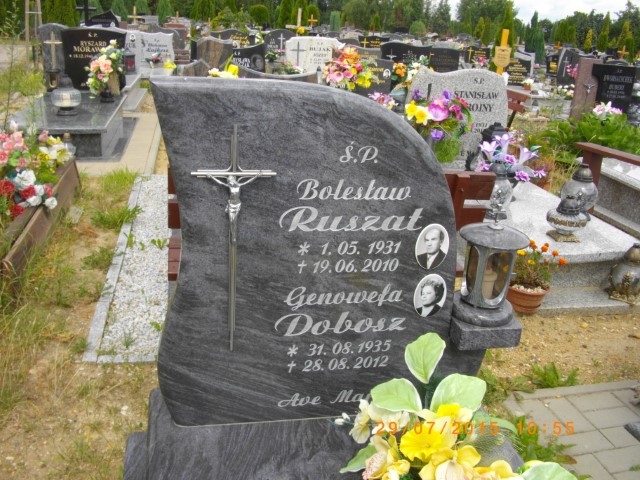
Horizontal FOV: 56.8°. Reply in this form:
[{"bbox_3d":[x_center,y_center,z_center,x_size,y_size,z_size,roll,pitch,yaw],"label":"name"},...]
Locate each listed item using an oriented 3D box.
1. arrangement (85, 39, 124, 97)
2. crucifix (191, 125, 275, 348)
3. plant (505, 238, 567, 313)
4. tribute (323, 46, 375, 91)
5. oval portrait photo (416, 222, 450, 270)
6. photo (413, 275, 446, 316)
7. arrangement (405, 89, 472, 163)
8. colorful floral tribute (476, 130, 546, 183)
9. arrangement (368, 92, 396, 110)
[{"bbox_3d":[-2.473,-1.955,6.800,0.413,0.684,0.360,-1,21,-10],"label":"arrangement"},{"bbox_3d":[-0.202,0.013,1.415,0.198,0.565,0.036,-1,15,-8],"label":"crucifix"},{"bbox_3d":[1.056,0.160,2.924,0.270,0.325,0.280,-1,21,-10],"label":"plant"},{"bbox_3d":[0.302,-1.771,6.300,0.540,0.549,0.420,-1,21,-10],"label":"tribute"},{"bbox_3d":[0.289,0.020,1.504,0.090,0.120,0.012,-1,15,-8],"label":"oval portrait photo"},{"bbox_3d":[0.290,0.148,1.538,0.090,0.120,0.012,-1,15,-8],"label":"photo"},{"bbox_3d":[0.876,-0.818,4.400,0.472,0.595,0.380,-1,21,-10],"label":"arrangement"},{"bbox_3d":[1.339,-0.572,4.150,0.447,0.376,0.360,-1,21,-10],"label":"colorful floral tribute"},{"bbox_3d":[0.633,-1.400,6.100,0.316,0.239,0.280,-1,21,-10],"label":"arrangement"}]

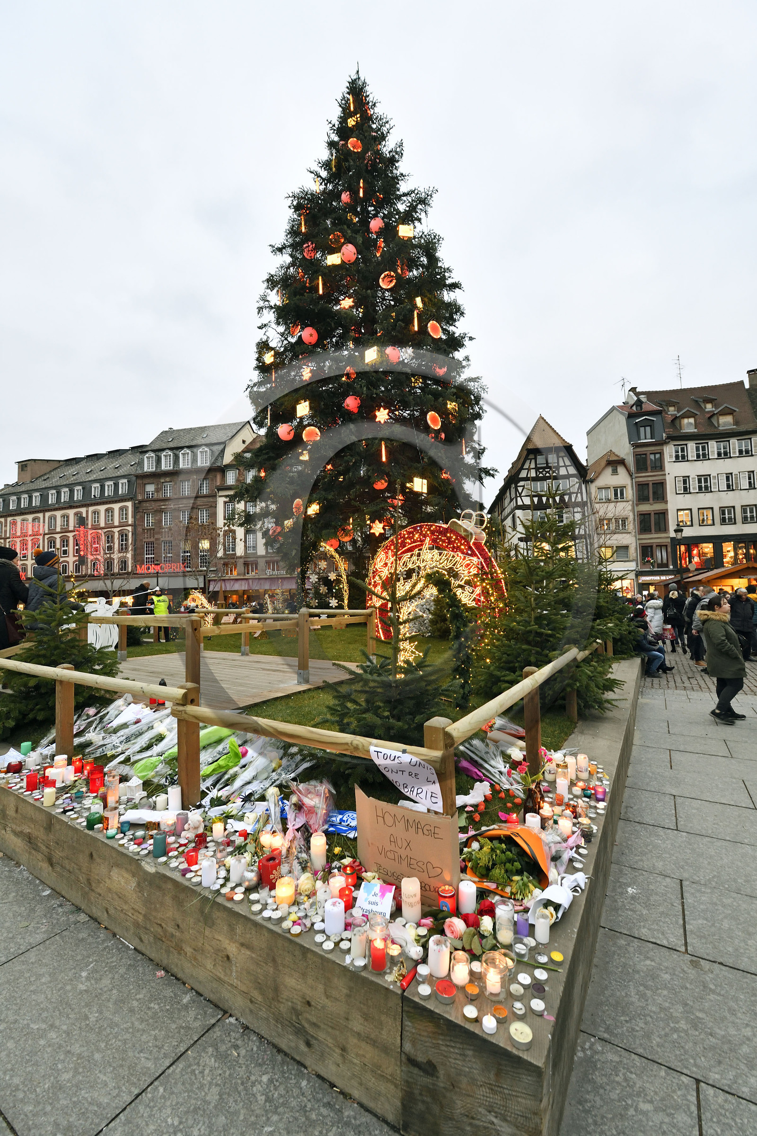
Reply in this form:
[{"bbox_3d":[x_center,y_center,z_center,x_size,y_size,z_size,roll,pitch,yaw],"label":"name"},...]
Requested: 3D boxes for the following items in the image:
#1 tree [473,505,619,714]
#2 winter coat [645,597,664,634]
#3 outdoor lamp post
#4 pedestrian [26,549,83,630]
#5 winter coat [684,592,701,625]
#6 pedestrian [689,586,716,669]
[{"bbox_3d":[1.590,0.360,4.400,1.400,2.000,1.400,-4,-4,32],"label":"tree"},{"bbox_3d":[7.381,1.296,11.800,0.480,0.930,0.350,-1,-3,-3],"label":"winter coat"},{"bbox_3d":[14.780,0.215,21.500,0.460,4.700,0.460,-3,-4,32],"label":"outdoor lamp post"},{"bbox_3d":[-3.990,0.626,5.350,0.560,1.700,0.420,-2,-3,15],"label":"pedestrian"},{"bbox_3d":[6.520,0.847,9.150,0.360,0.700,0.480,-3,-4,22],"label":"winter coat"},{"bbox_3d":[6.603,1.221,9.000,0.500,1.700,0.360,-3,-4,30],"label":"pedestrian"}]

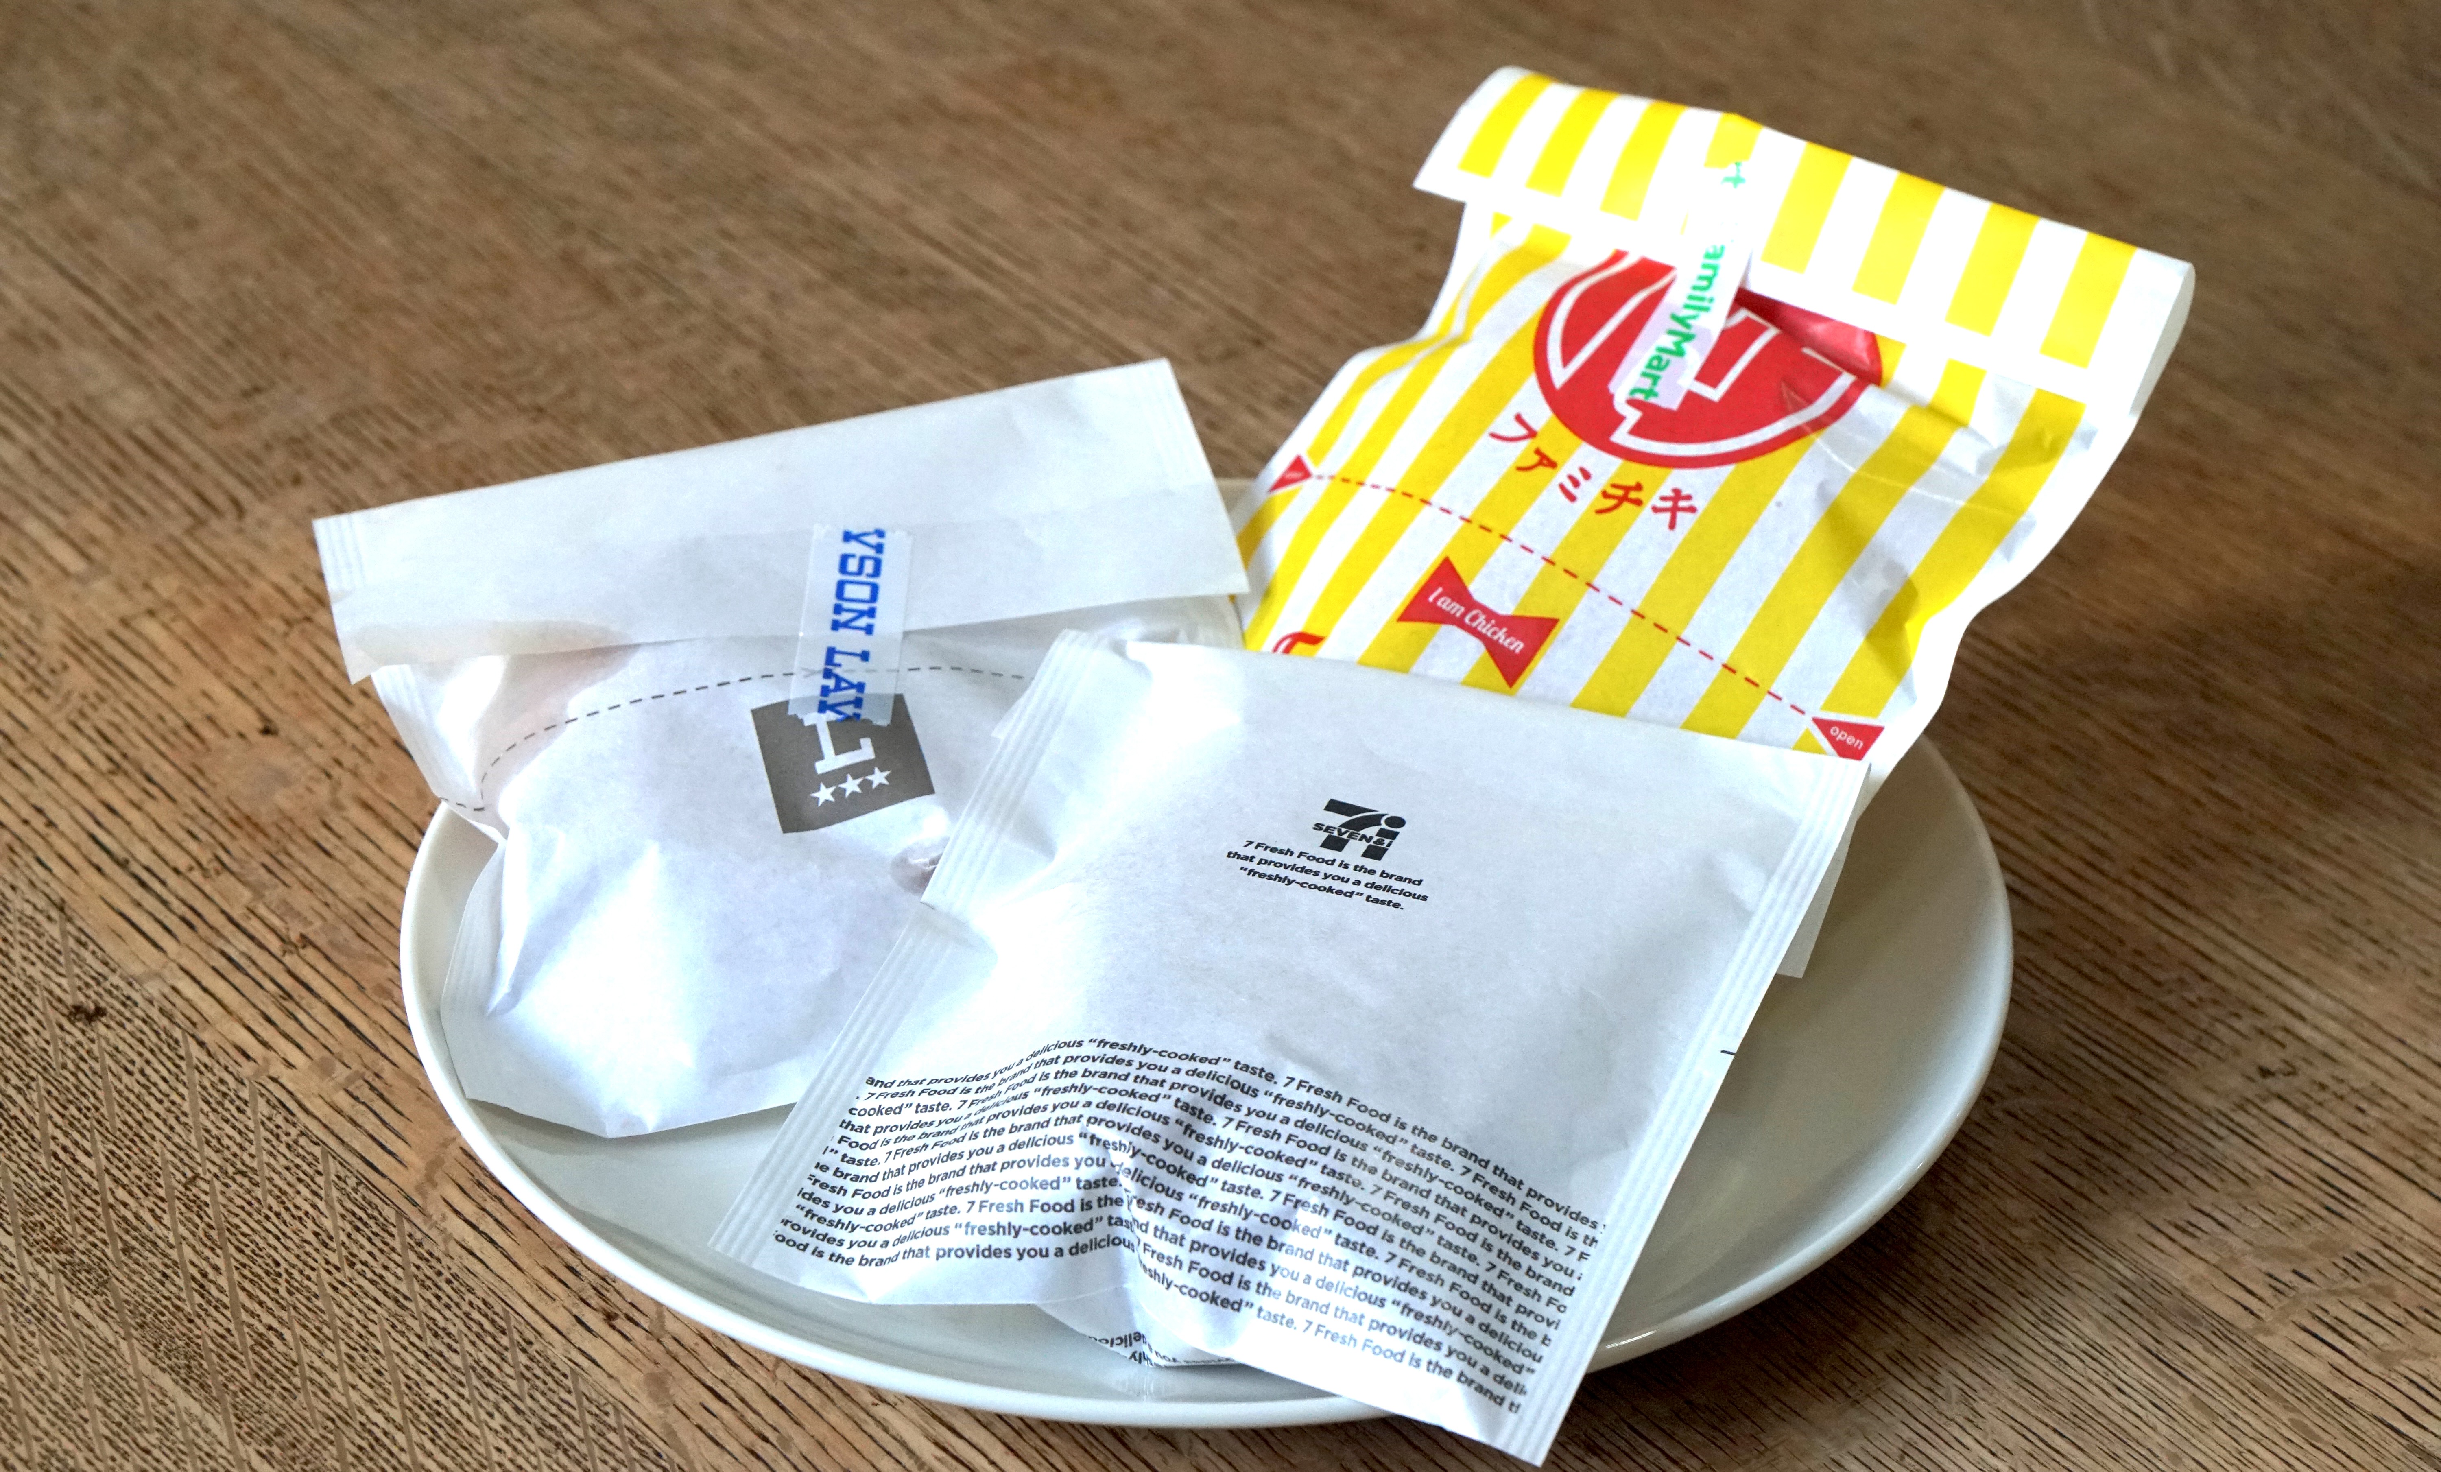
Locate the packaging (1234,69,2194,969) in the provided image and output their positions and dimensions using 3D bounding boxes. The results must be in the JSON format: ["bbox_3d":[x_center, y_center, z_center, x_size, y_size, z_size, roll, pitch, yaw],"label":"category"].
[{"bbox_3d":[0.068,-0.042,0.932,0.136,0.045,0.148,19,63,26],"label":"packaging"}]

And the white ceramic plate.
[{"bbox_3d":[-0.002,0.036,0.880,0.252,0.027,0.252,0,34,0],"label":"white ceramic plate"}]

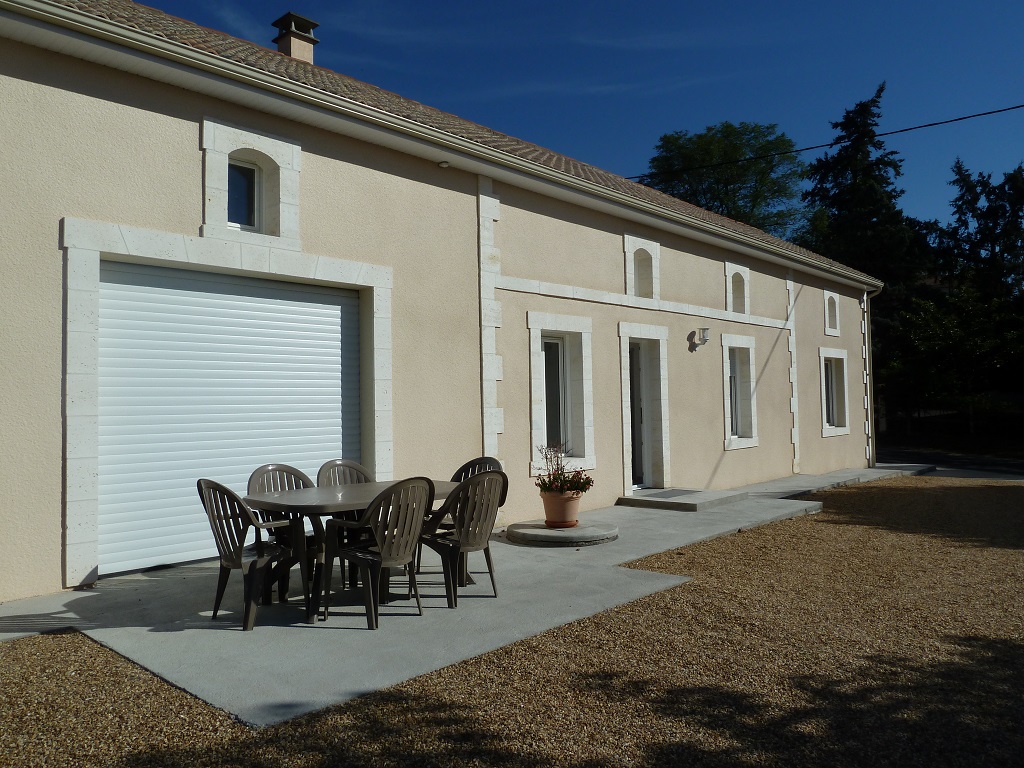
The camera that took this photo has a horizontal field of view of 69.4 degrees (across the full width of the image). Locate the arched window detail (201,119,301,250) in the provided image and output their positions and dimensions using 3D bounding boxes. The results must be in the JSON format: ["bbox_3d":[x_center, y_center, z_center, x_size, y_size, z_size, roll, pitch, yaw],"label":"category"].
[{"bbox_3d":[-2.426,-1.752,6.775,0.932,1.014,0.280,1,-3,-45],"label":"arched window detail"}]

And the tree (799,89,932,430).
[{"bbox_3d":[16.299,-5.747,34.000,6.200,16.200,6.200,1,-3,-45],"label":"tree"}]

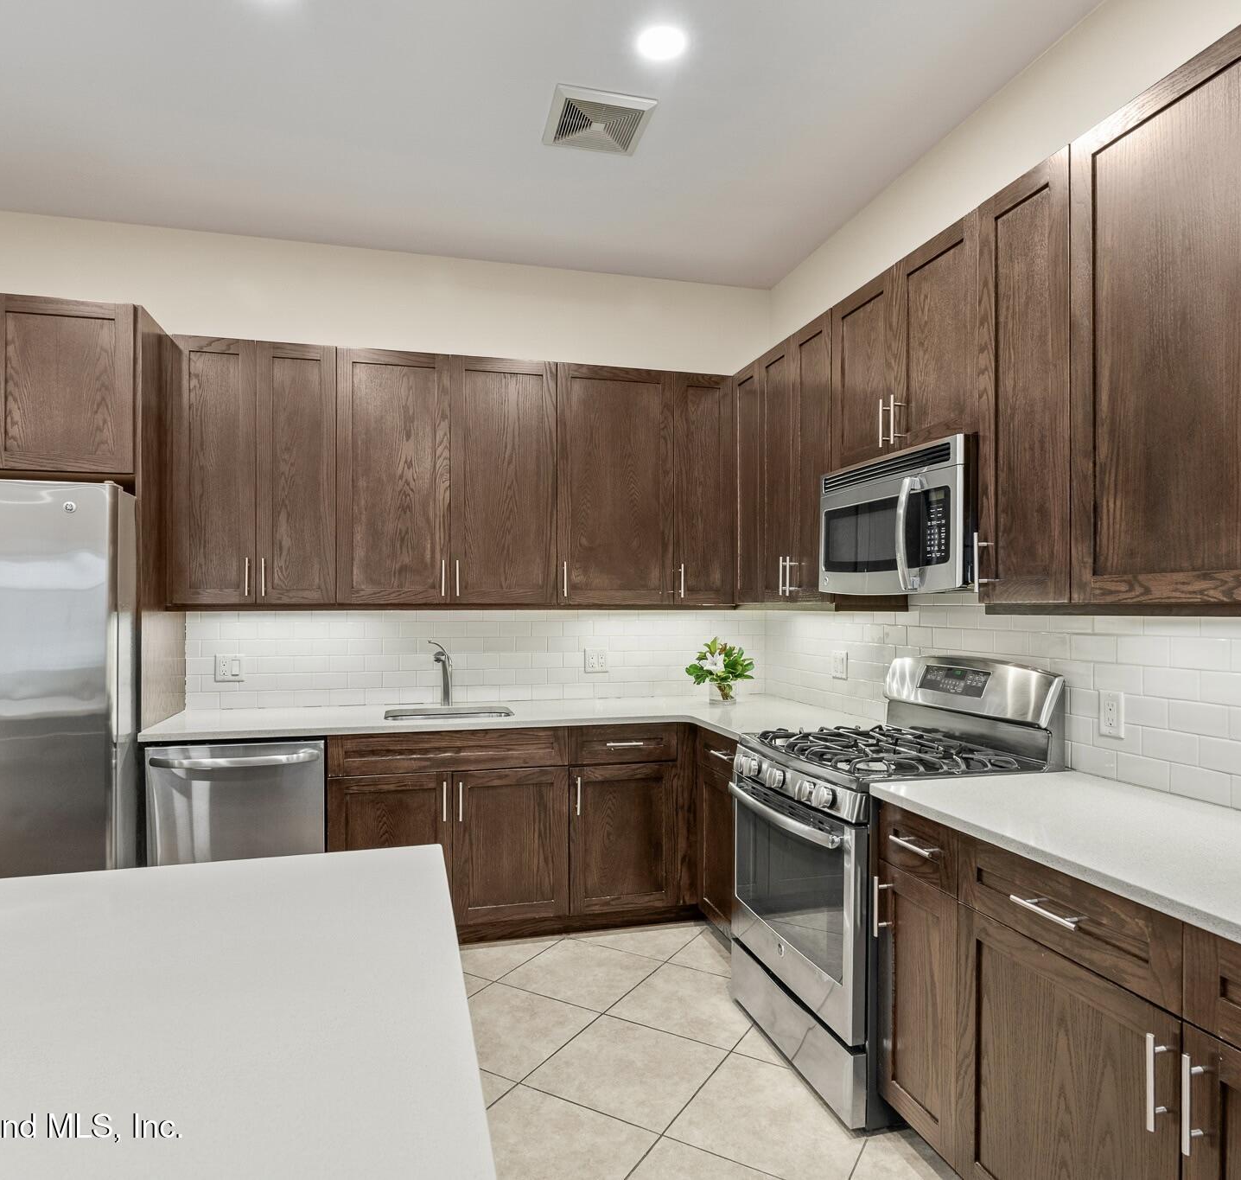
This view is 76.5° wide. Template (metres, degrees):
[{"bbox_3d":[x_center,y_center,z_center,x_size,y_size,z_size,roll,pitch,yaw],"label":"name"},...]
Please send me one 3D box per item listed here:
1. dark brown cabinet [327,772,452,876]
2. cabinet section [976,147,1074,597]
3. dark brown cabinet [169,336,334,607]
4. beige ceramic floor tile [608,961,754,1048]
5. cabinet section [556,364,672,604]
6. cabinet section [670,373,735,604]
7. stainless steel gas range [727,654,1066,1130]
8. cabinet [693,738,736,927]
[{"bbox_3d":[-0.972,1.037,3.349,0.474,0.653,0.610,0,-1,-15],"label":"dark brown cabinet"},{"bbox_3d":[1.151,-0.491,1.980,0.335,1.052,0.300,0,-1,-15],"label":"cabinet section"},{"bbox_3d":[-1.510,-0.472,3.333,0.616,1.076,0.326,0,-1,-15],"label":"dark brown cabinet"},{"bbox_3d":[0.255,1.443,2.749,0.454,0.010,0.454,-1,-1,30],"label":"beige ceramic floor tile"},{"bbox_3d":[-0.057,-0.469,3.682,0.539,1.052,0.335,0,-1,-15],"label":"cabinet section"},{"bbox_3d":[0.345,-0.468,3.786,0.291,1.052,0.335,0,-1,-15],"label":"cabinet section"},{"bbox_3d":[0.818,0.841,2.496,0.765,1.185,0.757,0,-1,-15],"label":"stainless steel gas range"},{"bbox_3d":[0.699,0.942,3.116,0.615,0.794,0.525,0,-1,-15],"label":"cabinet"}]

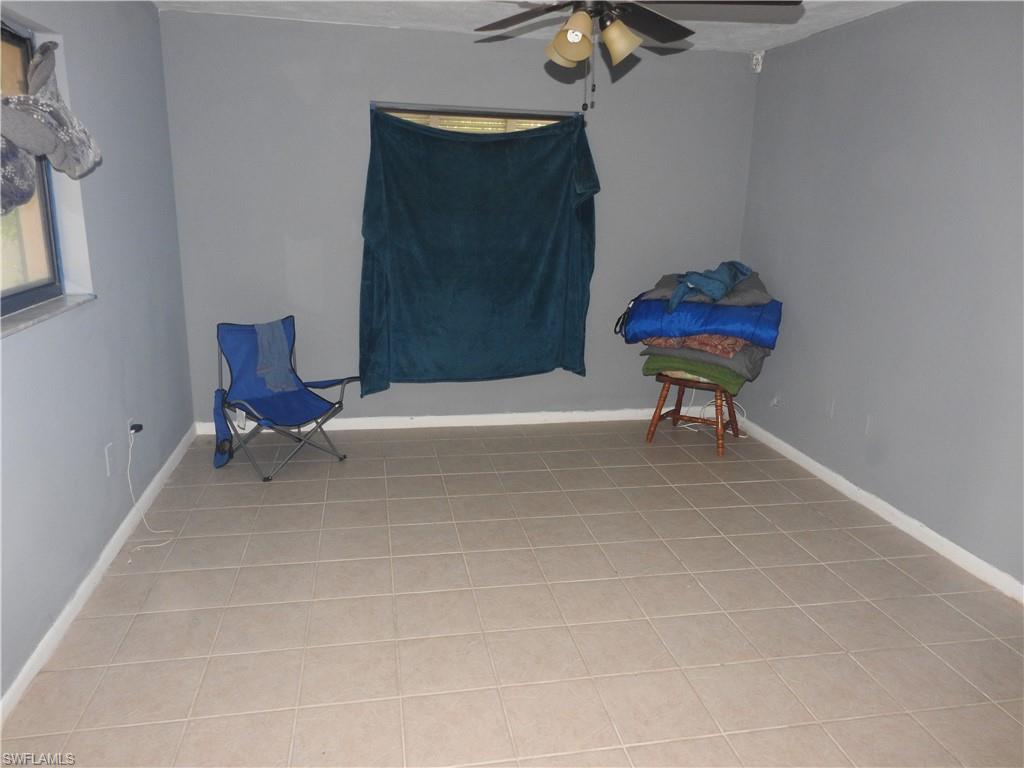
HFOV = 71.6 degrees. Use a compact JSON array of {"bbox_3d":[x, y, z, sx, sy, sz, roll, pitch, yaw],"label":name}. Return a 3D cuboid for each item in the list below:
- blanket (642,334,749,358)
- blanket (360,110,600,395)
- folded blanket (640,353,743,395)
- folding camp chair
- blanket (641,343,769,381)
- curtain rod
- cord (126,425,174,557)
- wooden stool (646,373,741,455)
[{"bbox_3d":[1.181,-0.277,4.567,0.560,0.100,0.420,9,16,28],"label":"blanket"},{"bbox_3d":[-0.199,-0.809,4.500,1.531,1.775,0.090,-1,14,-11],"label":"blanket"},{"bbox_3d":[1.205,-0.089,4.562,0.580,0.130,0.450,9,16,28],"label":"folded blanket"},{"bbox_3d":[-1.295,0.047,4.061,0.580,0.790,0.720,14,19,40],"label":"folding camp chair"},{"bbox_3d":[1.231,-0.186,4.560,0.680,0.140,0.500,9,16,28],"label":"blanket"},{"bbox_3d":[-0.195,-1.657,4.301,1.299,0.040,0.060,-1,14,-11],"label":"curtain rod"},{"bbox_3d":[-1.605,0.438,3.118,0.190,0.470,0.360,-1,14,-11],"label":"cord"},{"bbox_3d":[1.221,0.159,4.645,0.480,0.430,0.480,9,16,28],"label":"wooden stool"}]

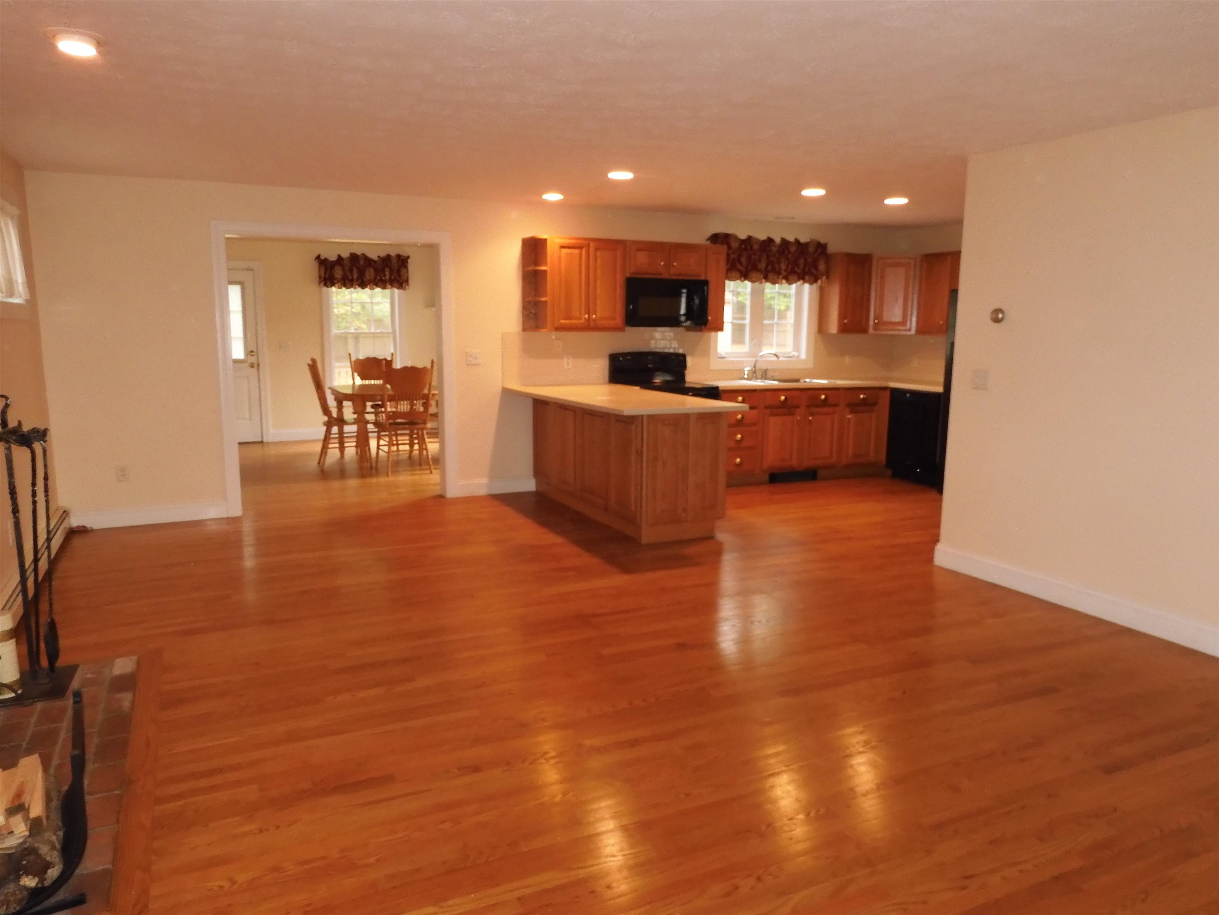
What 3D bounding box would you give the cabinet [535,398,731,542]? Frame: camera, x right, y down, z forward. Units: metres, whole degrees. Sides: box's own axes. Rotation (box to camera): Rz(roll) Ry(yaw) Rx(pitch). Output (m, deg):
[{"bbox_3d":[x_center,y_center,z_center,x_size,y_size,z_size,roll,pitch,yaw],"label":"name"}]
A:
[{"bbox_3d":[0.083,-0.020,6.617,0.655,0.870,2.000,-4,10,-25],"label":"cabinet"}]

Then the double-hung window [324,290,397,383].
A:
[{"bbox_3d":[-3.045,-1.514,10.445,0.900,1.550,0.110,-4,10,-26],"label":"double-hung window"}]

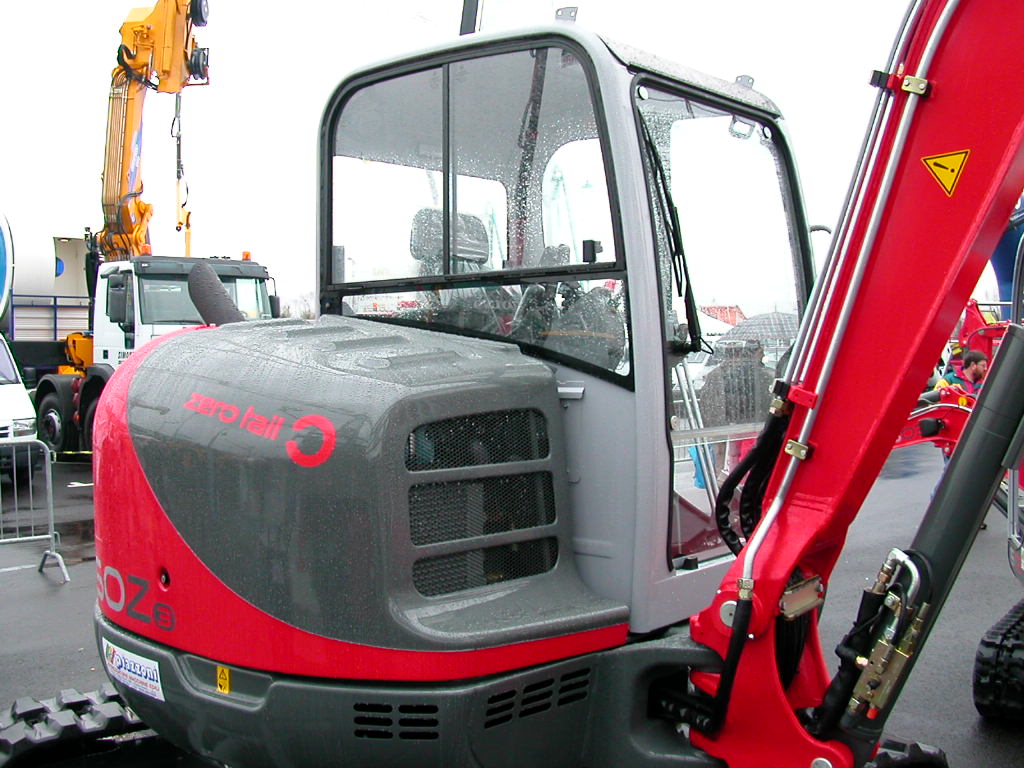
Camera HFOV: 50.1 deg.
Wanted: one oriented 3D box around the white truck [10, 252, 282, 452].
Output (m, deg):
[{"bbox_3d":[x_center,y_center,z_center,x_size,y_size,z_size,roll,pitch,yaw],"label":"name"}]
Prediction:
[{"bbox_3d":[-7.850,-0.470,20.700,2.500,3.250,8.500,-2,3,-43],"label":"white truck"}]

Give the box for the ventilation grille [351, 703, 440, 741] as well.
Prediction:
[{"bbox_3d":[-0.281,0.822,2.665,0.213,0.097,0.020,0,12,3],"label":"ventilation grille"}]

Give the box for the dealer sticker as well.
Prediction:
[{"bbox_3d":[-1.071,0.810,3.100,0.015,0.130,0.320,-18,13,-41],"label":"dealer sticker"}]

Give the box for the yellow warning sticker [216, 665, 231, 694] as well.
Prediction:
[{"bbox_3d":[-0.743,0.763,2.820,0.052,0.070,0.005,1,2,36],"label":"yellow warning sticker"}]

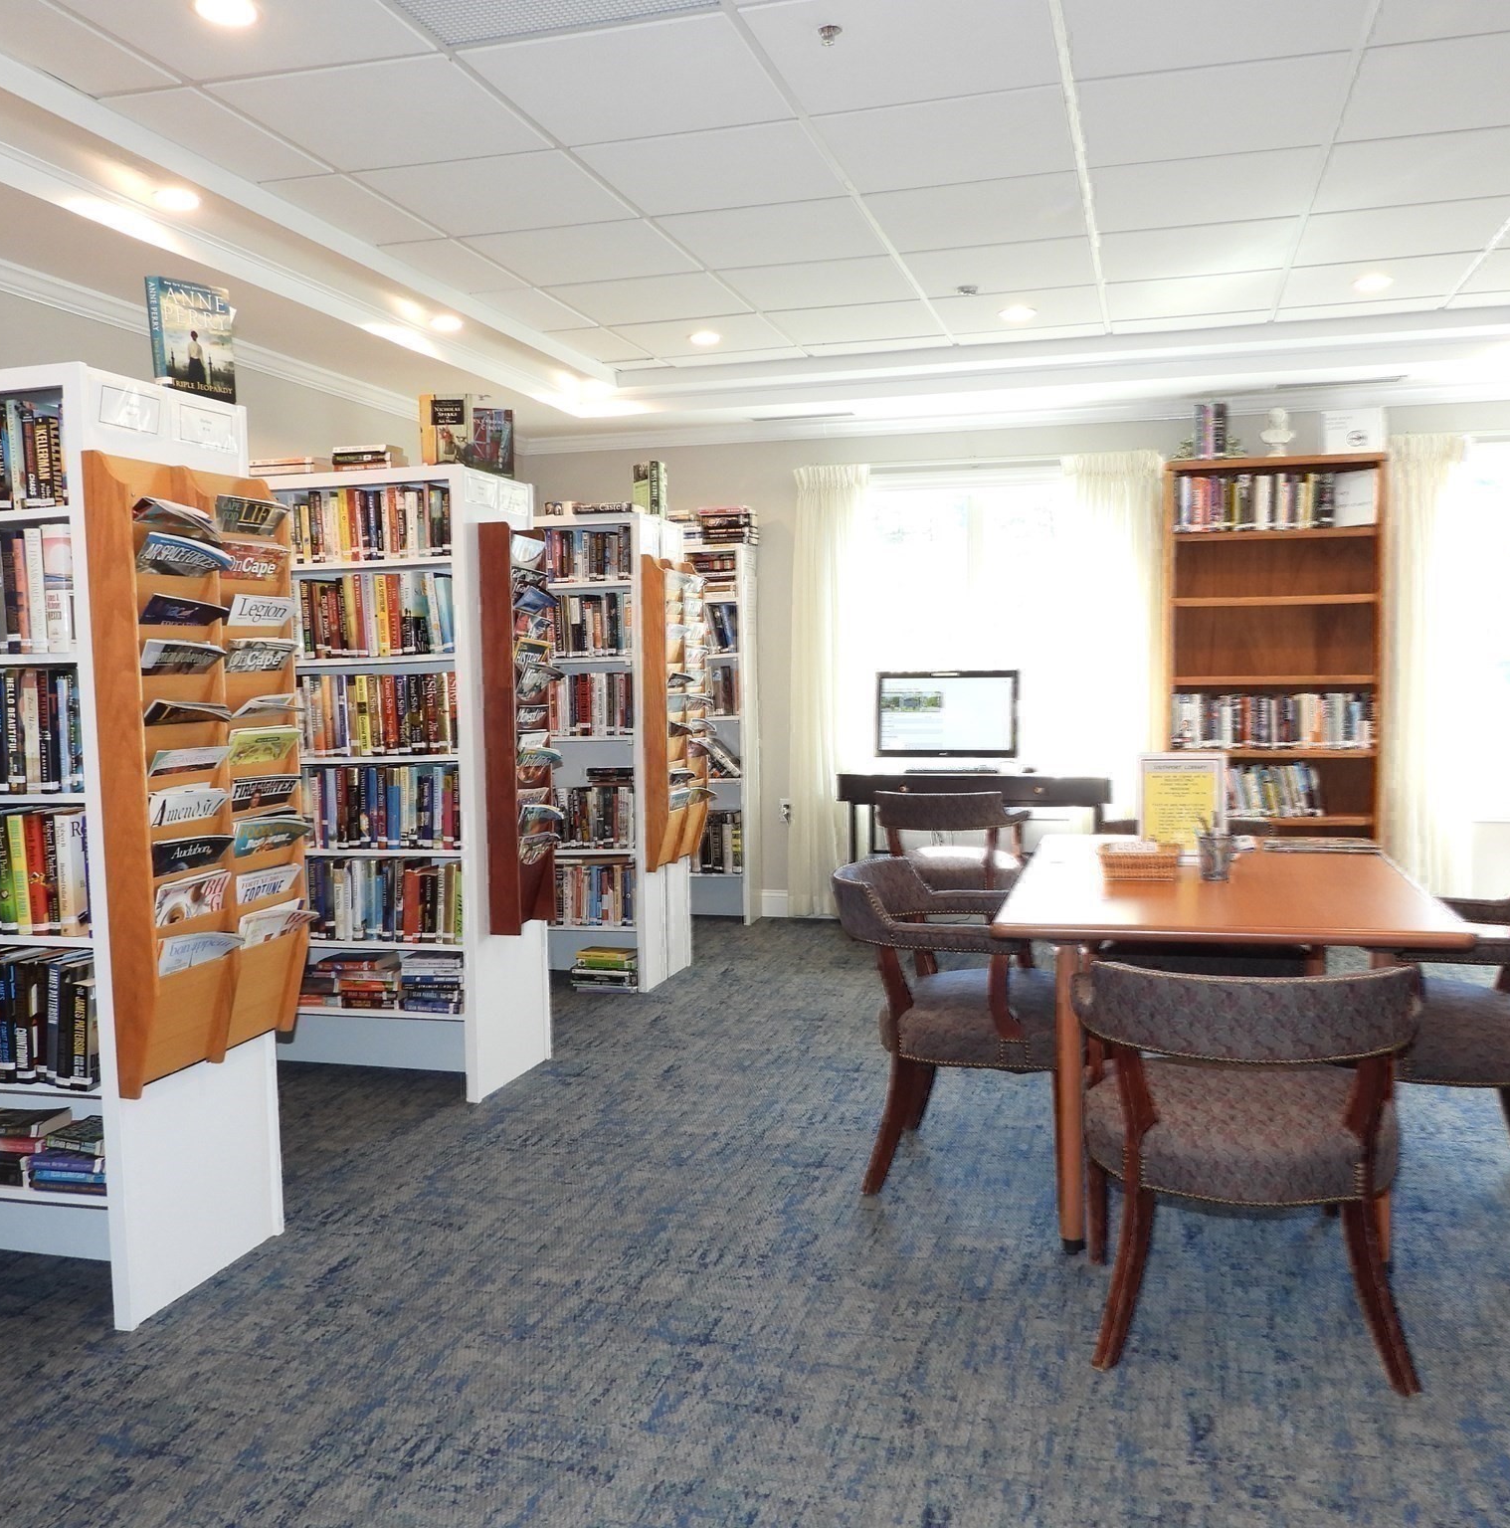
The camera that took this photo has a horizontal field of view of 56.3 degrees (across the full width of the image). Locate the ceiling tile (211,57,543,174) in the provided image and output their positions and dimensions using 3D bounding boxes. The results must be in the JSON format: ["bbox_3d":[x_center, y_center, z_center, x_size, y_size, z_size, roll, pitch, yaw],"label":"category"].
[{"bbox_3d":[-0.857,-1.522,3.306,0.600,0.024,0.595,0,4,16],"label":"ceiling tile"}]

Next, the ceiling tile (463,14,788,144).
[{"bbox_3d":[-0.268,-1.537,3.175,0.605,0.025,0.605,0,4,16],"label":"ceiling tile"}]

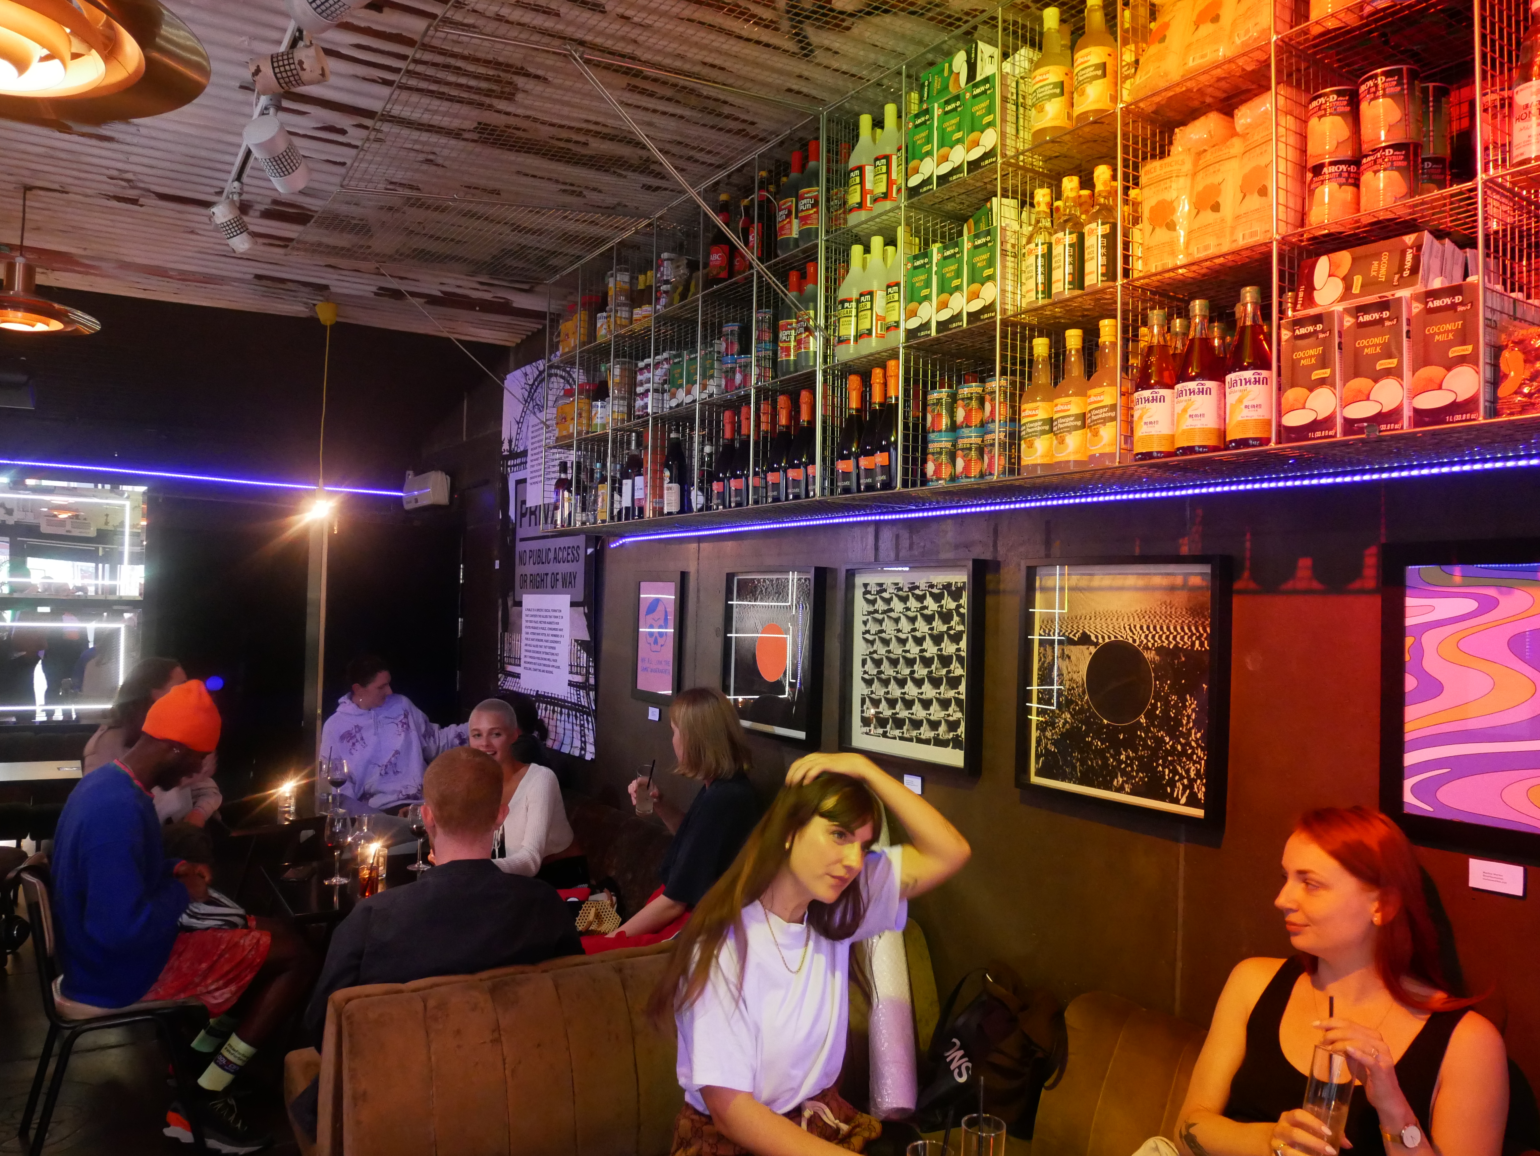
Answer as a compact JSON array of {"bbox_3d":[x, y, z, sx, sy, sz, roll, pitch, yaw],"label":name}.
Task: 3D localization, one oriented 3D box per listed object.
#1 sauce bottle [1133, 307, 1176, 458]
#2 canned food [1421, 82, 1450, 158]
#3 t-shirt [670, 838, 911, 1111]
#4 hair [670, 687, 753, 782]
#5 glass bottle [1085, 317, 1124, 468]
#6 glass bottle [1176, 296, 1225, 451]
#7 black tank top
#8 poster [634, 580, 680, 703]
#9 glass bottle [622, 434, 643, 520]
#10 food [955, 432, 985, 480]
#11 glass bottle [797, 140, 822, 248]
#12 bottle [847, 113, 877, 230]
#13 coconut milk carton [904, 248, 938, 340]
[{"bbox_3d":[0.705,-0.349,1.955,0.076,0.277,0.076,2,-2,-34],"label":"sauce bottle"},{"bbox_3d":[1.042,-0.716,1.717,0.087,0.116,0.087,2,-2,-34],"label":"canned food"},{"bbox_3d":[0.035,0.673,1.790,0.440,0.420,0.270,2,-2,-34],"label":"t-shirt"},{"bbox_3d":[-0.168,0.450,3.070,0.235,0.275,0.210,1,-1,21],"label":"hair"},{"bbox_3d":[0.646,-0.352,2.040,0.077,0.287,0.077,2,-1,-34],"label":"glass bottle"},{"bbox_3d":[0.754,-0.350,1.874,0.080,0.280,0.080,2,-2,-34],"label":"glass bottle"},{"bbox_3d":[0.855,0.825,1.580,0.330,0.460,0.230,0,-2,36],"label":"black tank top"},{"bbox_3d":[-0.423,0.225,4.095,0.035,0.490,0.352,2,-2,-35],"label":"poster"},{"bbox_3d":[-0.469,-0.341,3.667,0.077,0.310,0.077,1,-1,0],"label":"glass bottle"},{"bbox_3d":[0.455,-0.259,2.352,0.087,0.112,0.087,1,-1,0],"label":"food"},{"bbox_3d":[0.120,-1.022,2.877,0.085,0.306,0.085,1,-1,0],"label":"glass bottle"},{"bbox_3d":[0.242,-1.023,2.703,0.085,0.303,0.085,1,-1,0],"label":"bottle"},{"bbox_3d":[0.364,-0.634,2.427,0.060,0.196,0.089,2,-1,-34],"label":"coconut milk carton"}]

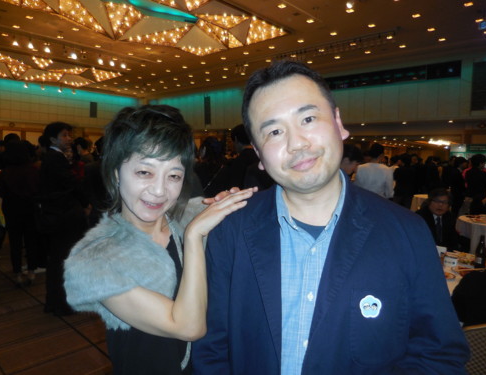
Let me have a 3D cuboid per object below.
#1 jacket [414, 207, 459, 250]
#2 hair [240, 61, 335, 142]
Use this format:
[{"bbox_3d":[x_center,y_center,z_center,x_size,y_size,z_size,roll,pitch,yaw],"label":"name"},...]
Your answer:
[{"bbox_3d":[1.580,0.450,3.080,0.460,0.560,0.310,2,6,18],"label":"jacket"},{"bbox_3d":[0.090,-0.168,0.740,0.177,0.165,0.190,-19,2,10],"label":"hair"}]

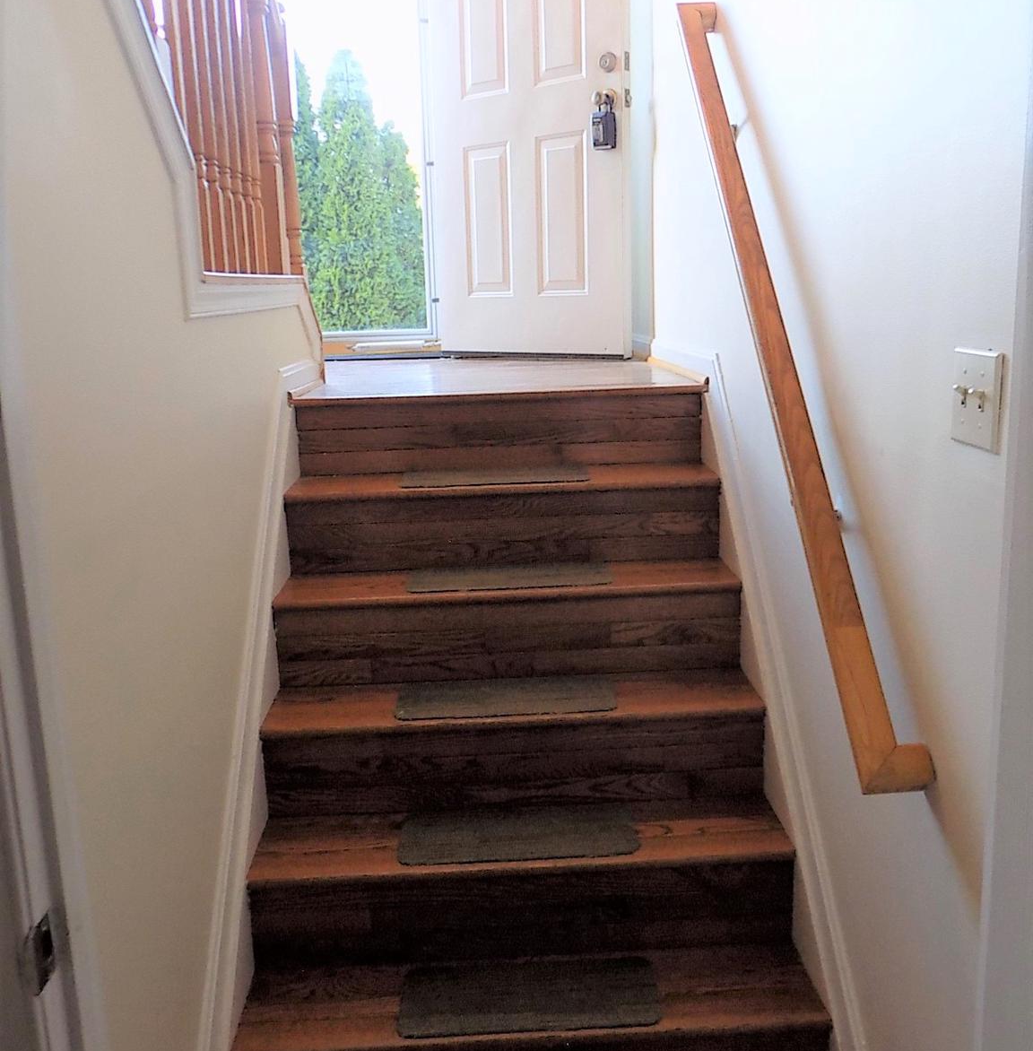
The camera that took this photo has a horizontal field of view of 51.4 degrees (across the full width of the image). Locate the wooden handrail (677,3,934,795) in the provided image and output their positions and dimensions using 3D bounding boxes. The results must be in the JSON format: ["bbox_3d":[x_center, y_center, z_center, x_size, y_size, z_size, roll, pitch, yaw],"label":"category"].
[{"bbox_3d":[0.469,-0.420,2.004,0.097,0.048,1.909,-2,56,-2],"label":"wooden handrail"}]

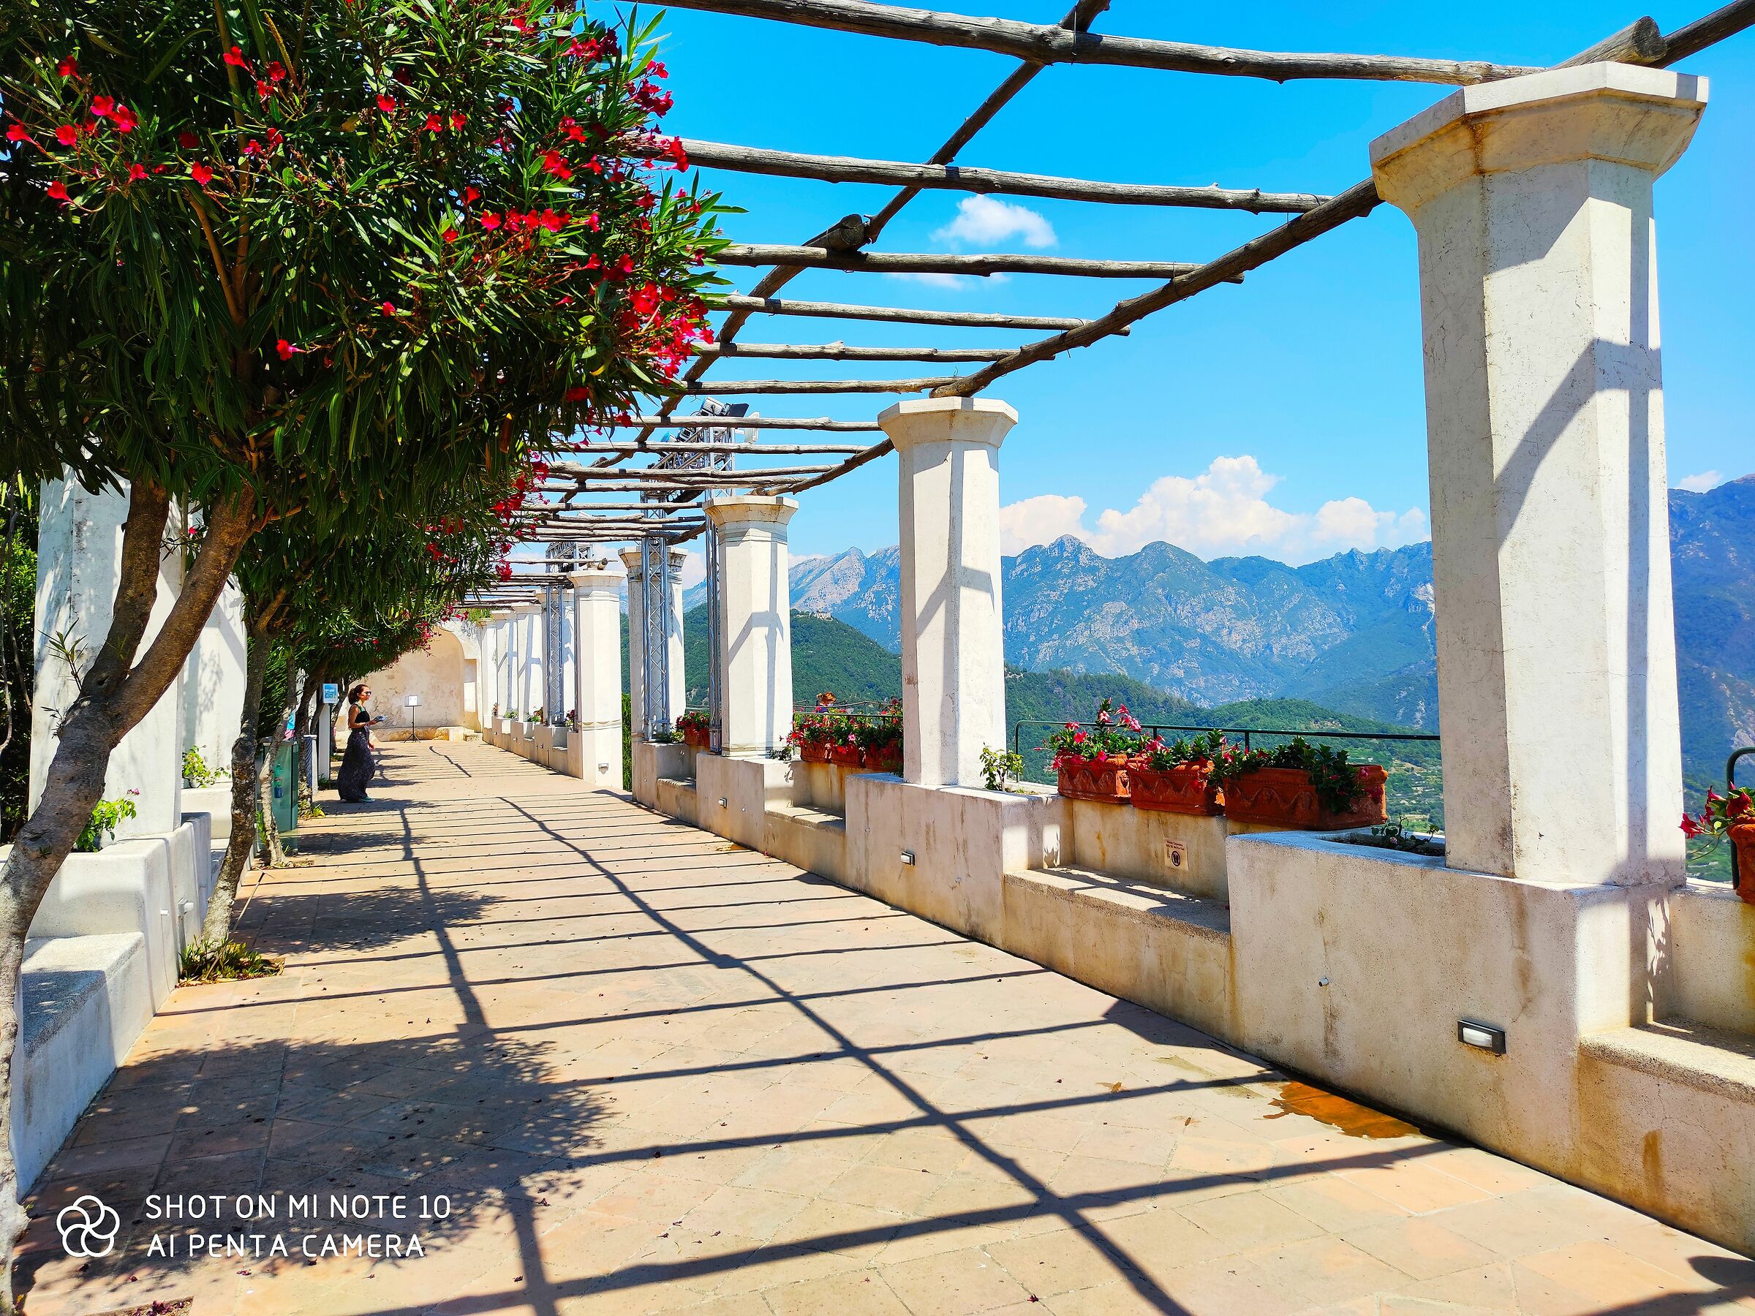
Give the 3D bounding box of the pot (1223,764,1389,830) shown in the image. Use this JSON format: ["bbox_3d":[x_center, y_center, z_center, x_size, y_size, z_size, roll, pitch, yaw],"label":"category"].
[{"bbox_3d":[1.919,0.620,5.491,0.410,0.245,0.570,0,-2,-23],"label":"pot"}]

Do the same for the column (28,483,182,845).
[{"bbox_3d":[-4.286,-0.275,6.779,0.880,2.500,0.880,0,-2,-23],"label":"column"}]

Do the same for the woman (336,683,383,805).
[{"bbox_3d":[-7.391,1.221,17.400,0.600,1.670,0.500,-1,-2,-15],"label":"woman"}]

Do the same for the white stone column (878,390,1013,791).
[{"bbox_3d":[0.502,-0.414,8.167,0.904,2.482,0.904,-1,-2,-22],"label":"white stone column"}]

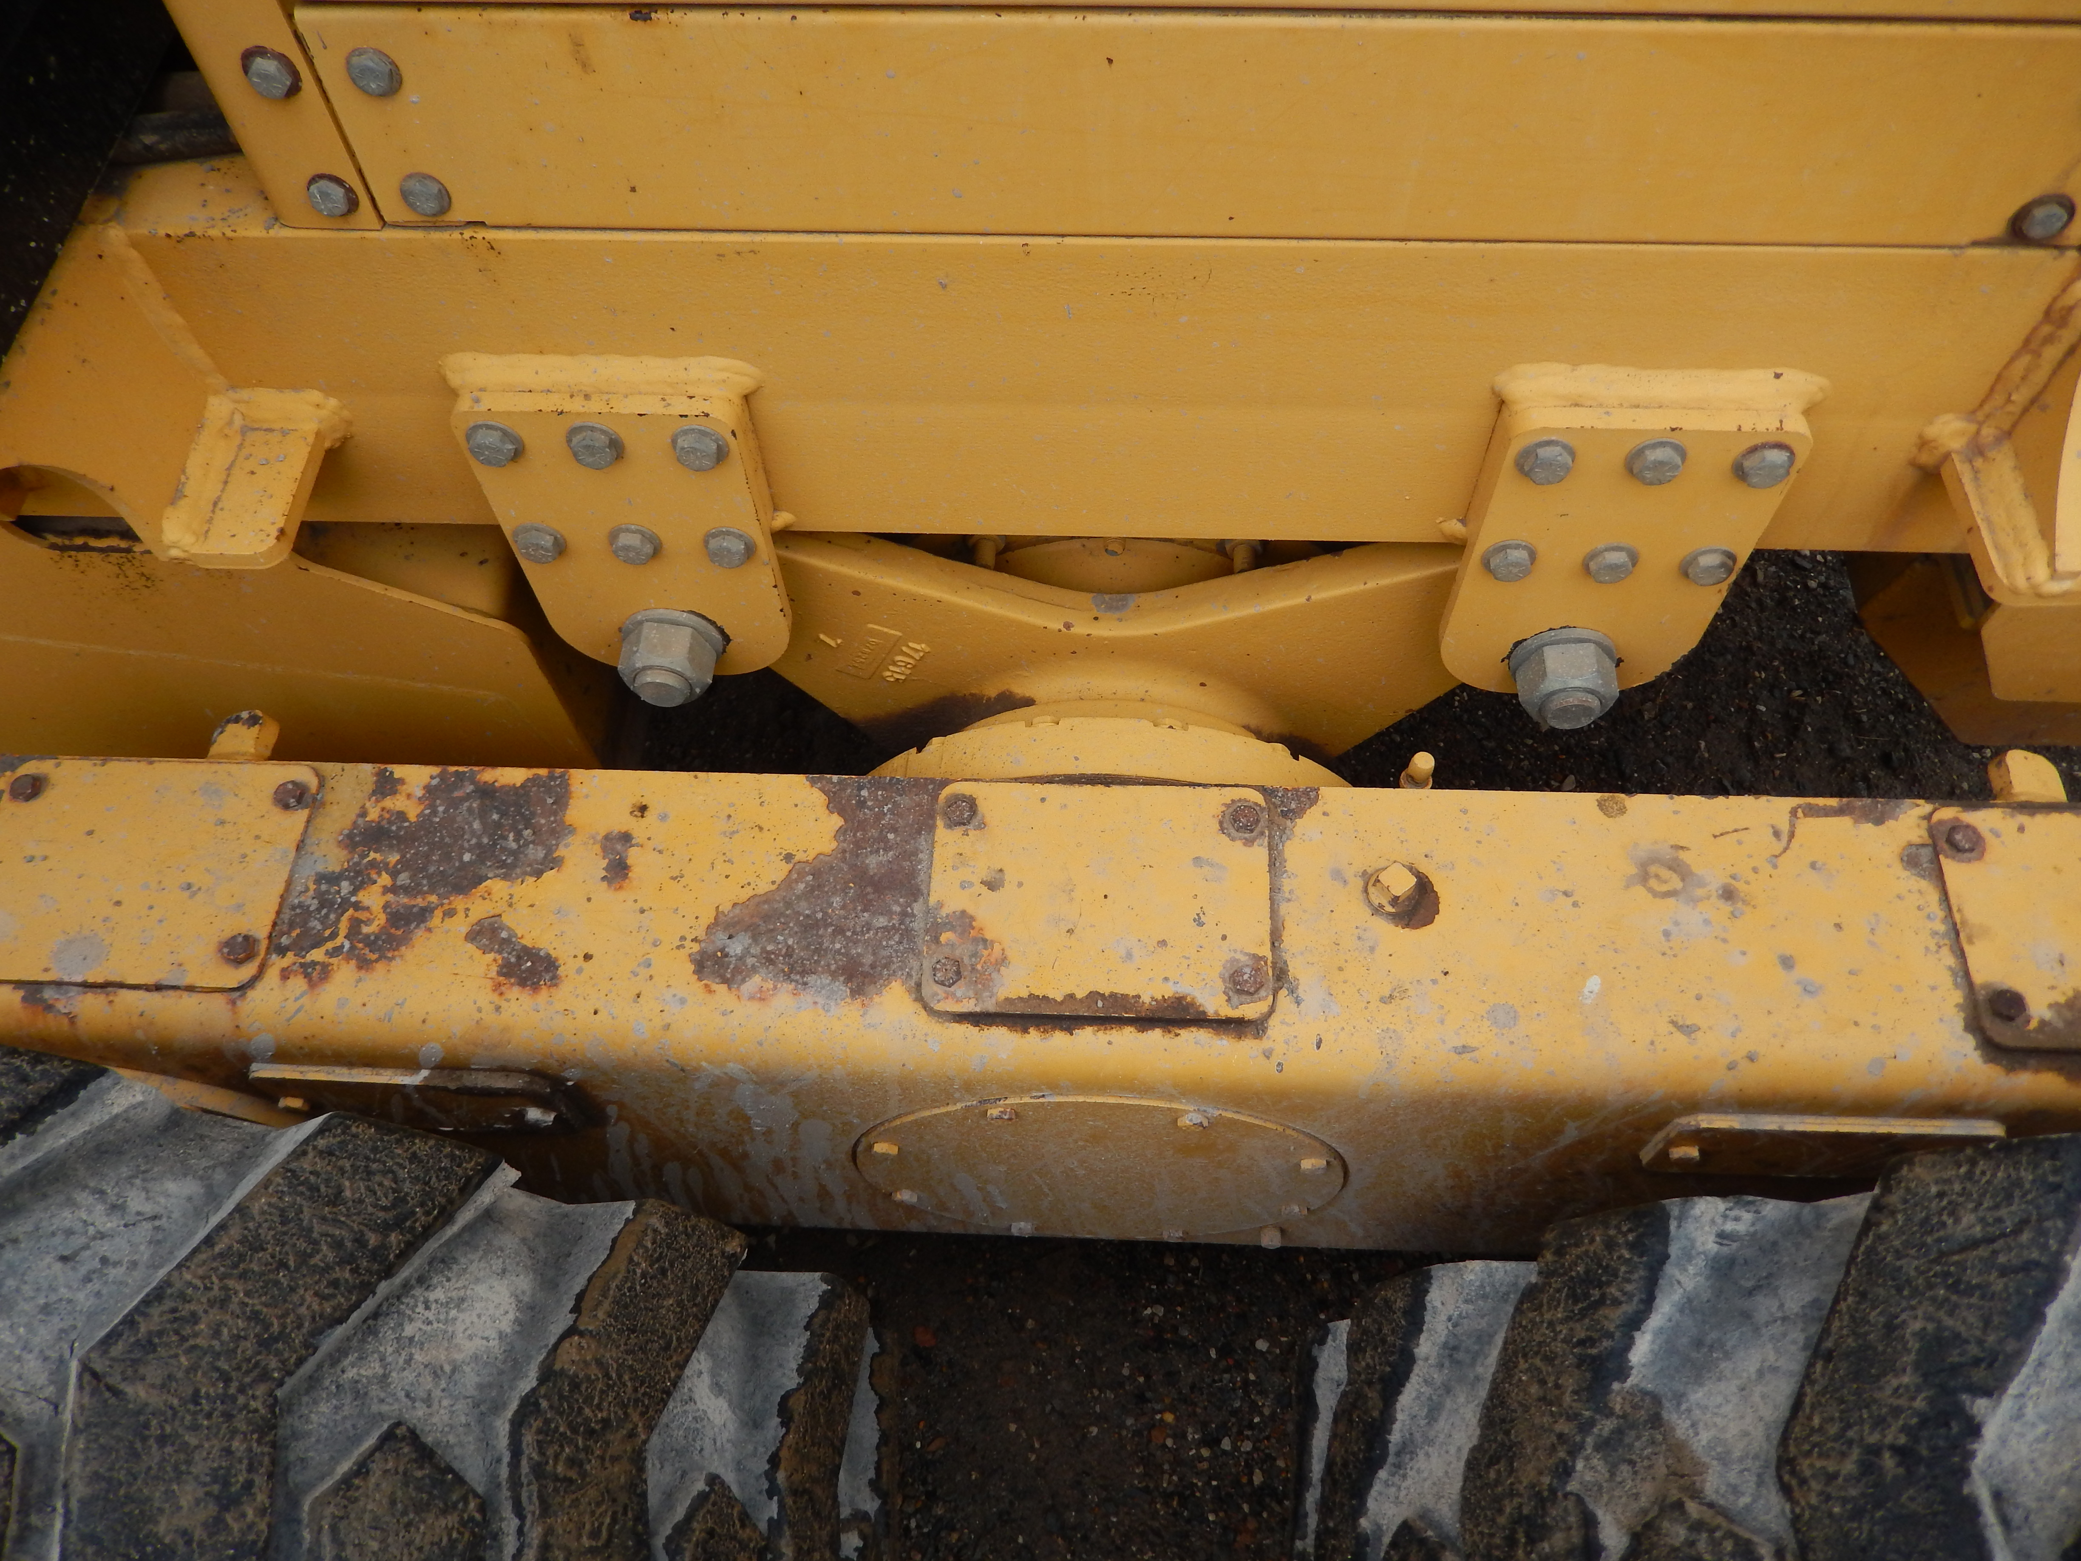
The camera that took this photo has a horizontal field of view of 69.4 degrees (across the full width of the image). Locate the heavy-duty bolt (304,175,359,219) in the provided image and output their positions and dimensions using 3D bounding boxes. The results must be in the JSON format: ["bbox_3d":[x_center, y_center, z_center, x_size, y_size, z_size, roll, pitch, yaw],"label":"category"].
[{"bbox_3d":[-0.393,-0.319,0.830,0.028,0.028,0.011,2,58,2],"label":"heavy-duty bolt"}]

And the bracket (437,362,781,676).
[{"bbox_3d":[-0.266,-0.170,1.018,0.182,0.267,0.041,2,58,2],"label":"bracket"}]

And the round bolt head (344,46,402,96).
[{"bbox_3d":[-0.341,-0.358,0.765,0.027,0.027,0.011,2,58,2],"label":"round bolt head"}]

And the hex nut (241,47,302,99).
[{"bbox_3d":[-0.396,-0.358,0.769,0.029,0.029,0.011,2,58,2],"label":"hex nut"}]

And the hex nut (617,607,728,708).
[{"bbox_3d":[-0.268,-0.080,1.080,0.072,0.071,0.045,2,58,2],"label":"hex nut"}]

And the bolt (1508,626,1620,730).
[{"bbox_3d":[0.369,-0.064,1.051,0.072,0.071,0.045,2,58,2],"label":"bolt"}]

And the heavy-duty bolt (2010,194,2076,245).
[{"bbox_3d":[0.531,-0.293,0.794,0.029,0.029,0.011,2,58,2],"label":"heavy-duty bolt"}]

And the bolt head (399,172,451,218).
[{"bbox_3d":[-0.339,-0.319,0.826,0.027,0.027,0.011,2,58,2],"label":"bolt head"}]

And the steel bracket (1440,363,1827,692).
[{"bbox_3d":[0.366,-0.152,0.993,0.179,0.267,0.041,2,58,2],"label":"steel bracket"}]

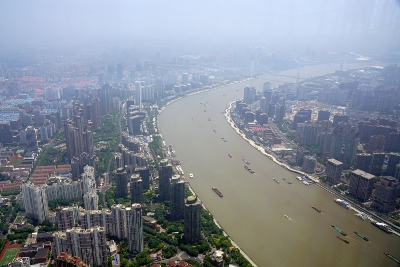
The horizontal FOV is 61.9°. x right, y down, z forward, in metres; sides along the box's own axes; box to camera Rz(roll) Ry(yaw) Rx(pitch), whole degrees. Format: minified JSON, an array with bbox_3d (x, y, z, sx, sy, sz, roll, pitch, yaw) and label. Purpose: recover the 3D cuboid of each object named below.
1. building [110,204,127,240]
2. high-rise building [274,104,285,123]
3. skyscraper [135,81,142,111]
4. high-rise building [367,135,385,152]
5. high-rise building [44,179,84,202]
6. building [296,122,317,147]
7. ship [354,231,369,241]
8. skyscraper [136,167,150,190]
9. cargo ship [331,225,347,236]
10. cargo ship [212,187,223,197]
[{"bbox_3d":[-193.610,213.290,799.300,33.000,86.000,22.000,2,19,0],"label":"building"},{"bbox_3d":[448.050,-113.710,1871.300,37.290,92.680,33.560,0,17,0],"label":"high-rise building"},{"bbox_3d":[-396.060,-250.580,2160.000,29.720,180.310,29.720,2,18,8],"label":"skyscraper"},{"bbox_3d":[745.010,48.750,1412.440,52.000,78.000,22.000,4,20,9],"label":"high-rise building"},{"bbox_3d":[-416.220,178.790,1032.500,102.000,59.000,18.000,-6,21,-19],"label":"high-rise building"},{"bbox_3d":[474.070,5.060,1492.580,78.000,101.000,20.000,-3,20,-9],"label":"building"},{"bbox_3d":[406.630,257.450,838.690,8.500,5.000,42.000,-9,20,-26],"label":"ship"},{"bbox_3d":[-185.100,147.300,1080.710,42.960,69.730,25.770,-3,18,-10],"label":"skyscraper"},{"bbox_3d":[358.570,251.090,861.100,8.500,7.000,45.000,-9,21,-28],"label":"cargo ship"},{"bbox_3d":[54.810,181.880,1036.480,10.500,9.000,53.000,-8,21,-27],"label":"cargo ship"}]

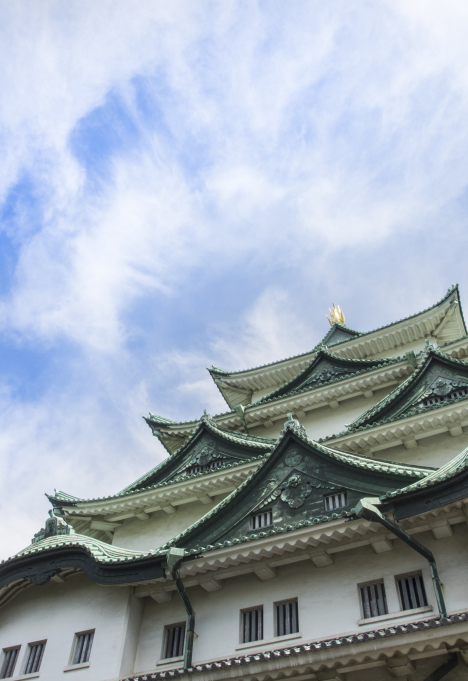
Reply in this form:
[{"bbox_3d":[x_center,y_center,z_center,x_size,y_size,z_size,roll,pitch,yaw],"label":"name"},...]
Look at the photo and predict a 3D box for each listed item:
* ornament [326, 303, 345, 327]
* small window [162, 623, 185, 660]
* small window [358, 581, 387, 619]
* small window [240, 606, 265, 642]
[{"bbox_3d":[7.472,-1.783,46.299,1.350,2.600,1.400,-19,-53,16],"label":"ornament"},{"bbox_3d":[-2.062,10.639,22.082,0.860,1.170,0.200,-19,-53,16],"label":"small window"},{"bbox_3d":[4.490,8.324,20.057,0.860,1.170,0.200,-19,-53,16],"label":"small window"},{"bbox_3d":[0.633,9.689,21.247,0.860,1.170,0.200,-19,-53,16],"label":"small window"}]

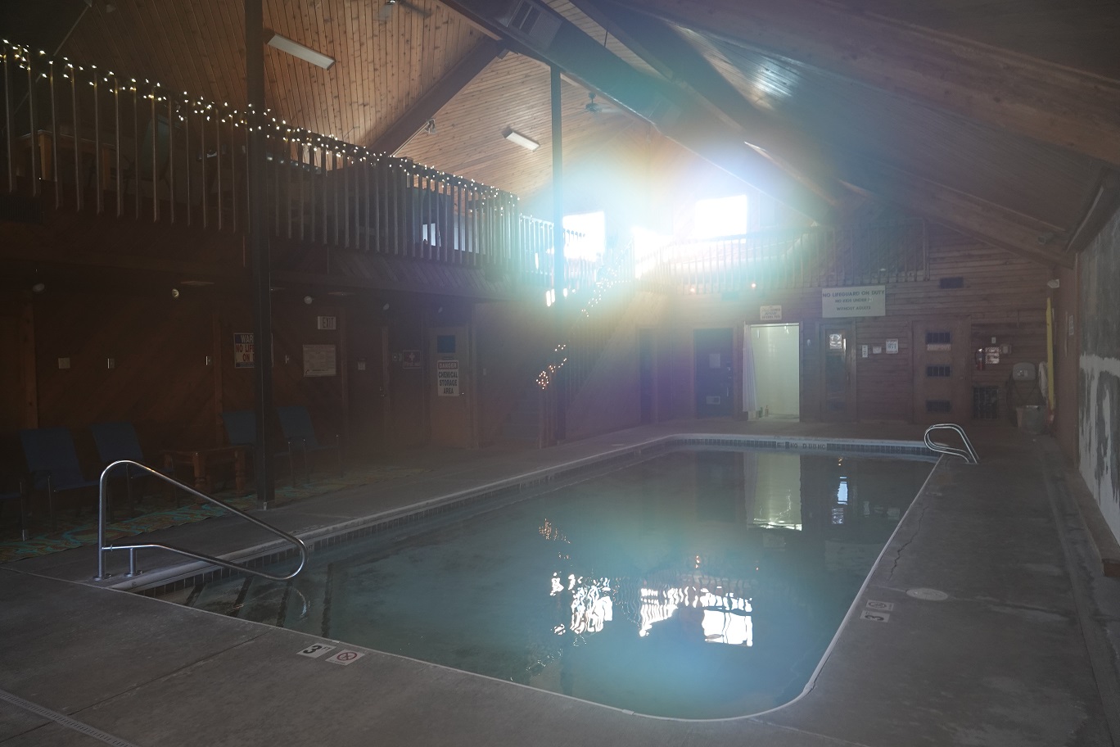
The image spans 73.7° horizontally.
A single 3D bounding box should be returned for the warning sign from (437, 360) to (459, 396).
[{"bbox_3d":[-1.887,0.086,12.614,0.457,0.610,0.015,0,2,31],"label":"warning sign"}]

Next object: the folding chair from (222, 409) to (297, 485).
[{"bbox_3d":[-3.703,0.946,9.047,0.690,0.920,0.580,0,2,31],"label":"folding chair"}]

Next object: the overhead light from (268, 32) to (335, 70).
[{"bbox_3d":[-4.188,-5.220,12.059,0.225,0.100,1.210,-31,-14,28],"label":"overhead light"}]

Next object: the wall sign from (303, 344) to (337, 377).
[{"bbox_3d":[-3.469,-0.184,10.827,0.020,0.457,0.610,0,2,31],"label":"wall sign"}]

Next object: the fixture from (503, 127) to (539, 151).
[{"bbox_3d":[-0.877,-5.467,17.509,0.225,0.100,1.210,-31,-14,28],"label":"fixture"}]

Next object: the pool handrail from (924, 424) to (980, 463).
[{"bbox_3d":[5.398,0.955,10.280,0.670,0.490,0.460,0,2,31],"label":"pool handrail"}]

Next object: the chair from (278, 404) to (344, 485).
[{"bbox_3d":[-3.284,0.918,9.739,0.690,0.920,0.580,0,2,31],"label":"chair"}]

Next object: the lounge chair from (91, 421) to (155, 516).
[{"bbox_3d":[-4.529,0.993,7.970,0.690,0.920,0.580,0,2,31],"label":"lounge chair"}]

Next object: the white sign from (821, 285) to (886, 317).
[{"bbox_3d":[5.941,-1.447,15.157,1.230,0.610,0.025,0,2,31],"label":"white sign"}]

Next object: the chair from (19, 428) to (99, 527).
[{"bbox_3d":[-4.934,1.016,7.455,0.690,0.920,0.580,0,2,31],"label":"chair"}]

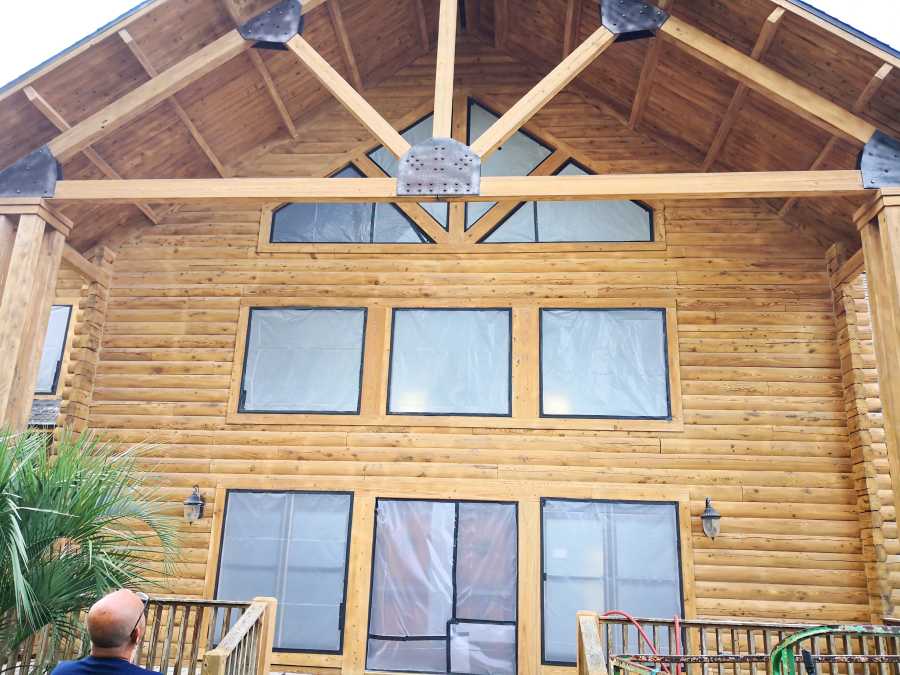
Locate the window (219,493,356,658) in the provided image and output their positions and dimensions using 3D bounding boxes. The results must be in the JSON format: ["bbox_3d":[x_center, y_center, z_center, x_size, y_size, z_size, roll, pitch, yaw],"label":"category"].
[{"bbox_3d":[-2.139,2.955,8.952,1.710,1.950,0.040,0,-16,6],"label":"window"}]

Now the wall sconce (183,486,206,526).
[{"bbox_3d":[-3.334,2.193,9.165,0.240,0.520,0.300,0,-16,6],"label":"wall sconce"}]

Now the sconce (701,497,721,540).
[{"bbox_3d":[3.173,2.214,8.528,0.240,0.530,0.300,0,-16,6],"label":"sconce"}]

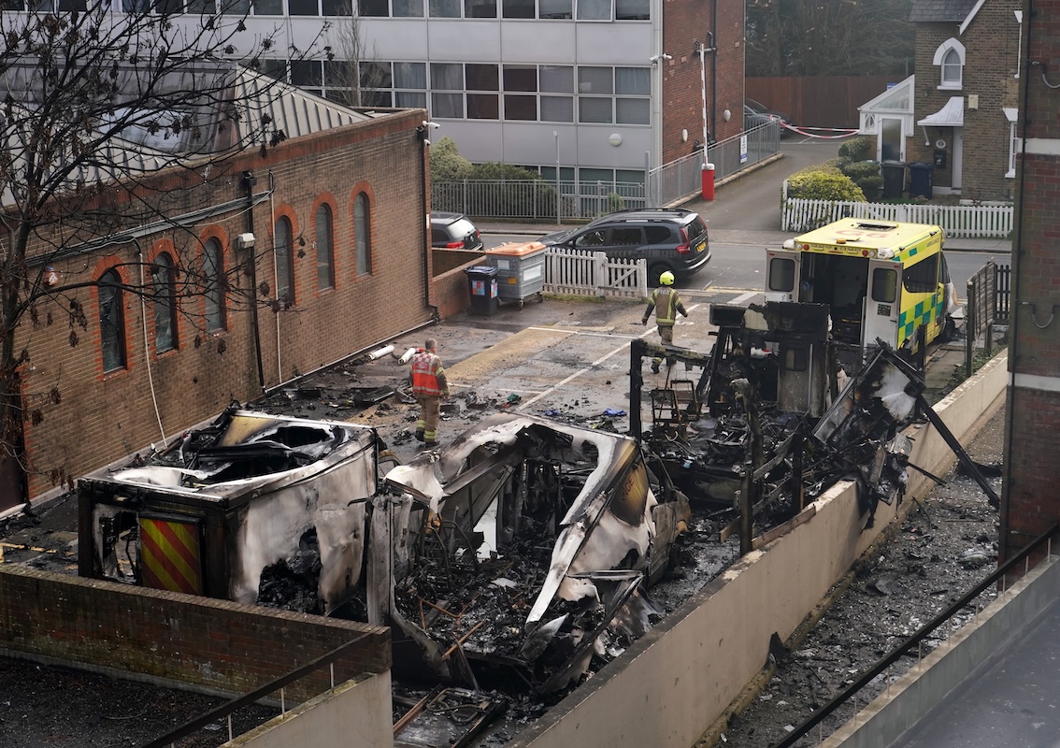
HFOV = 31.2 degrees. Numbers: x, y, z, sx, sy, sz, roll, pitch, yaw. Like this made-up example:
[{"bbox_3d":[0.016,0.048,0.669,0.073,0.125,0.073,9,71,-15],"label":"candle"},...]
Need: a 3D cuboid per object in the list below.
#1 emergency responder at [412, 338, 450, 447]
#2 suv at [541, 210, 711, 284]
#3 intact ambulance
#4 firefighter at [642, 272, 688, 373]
[{"bbox_3d":[-1.700,0.304,31.932,0.600,1.820,0.520,6,16,25],"label":"emergency responder"},{"bbox_3d":[2.150,-3.215,46.877,4.550,1.670,1.880,5,15,23],"label":"suv"},{"bbox_3d":[6.787,-1.639,37.226,2.300,2.720,5.550,8,15,27],"label":"intact ambulance"},{"bbox_3d":[2.595,-1.016,36.772,0.840,1.870,0.720,5,15,23],"label":"firefighter"}]

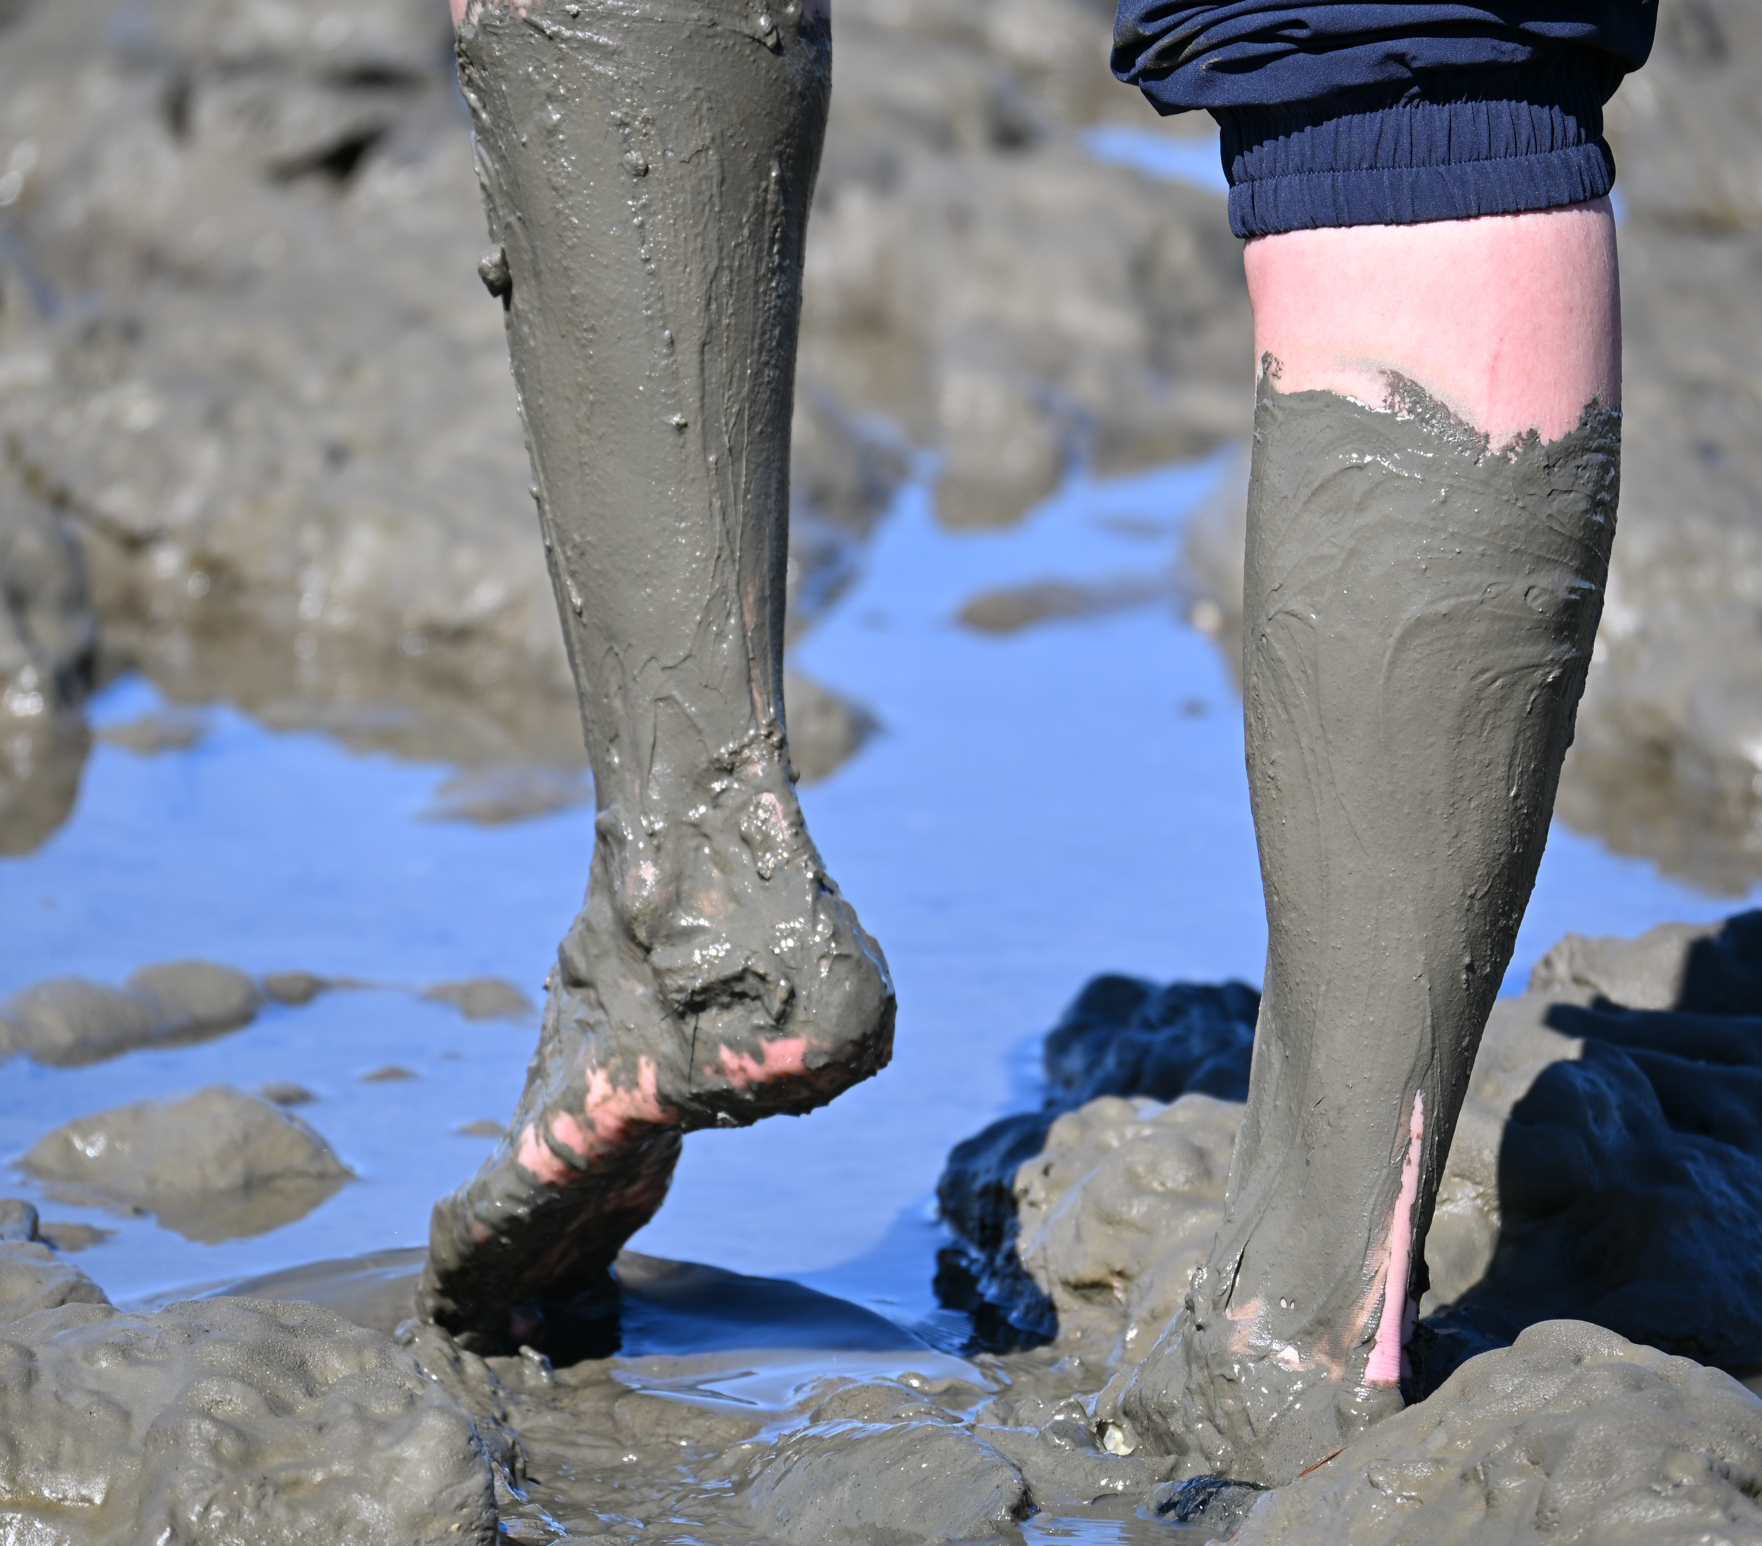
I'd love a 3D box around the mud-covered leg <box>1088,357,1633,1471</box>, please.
[{"bbox_3d":[0.153,0.058,6.420,0.205,0.375,0.140,13,13,41],"label":"mud-covered leg"}]

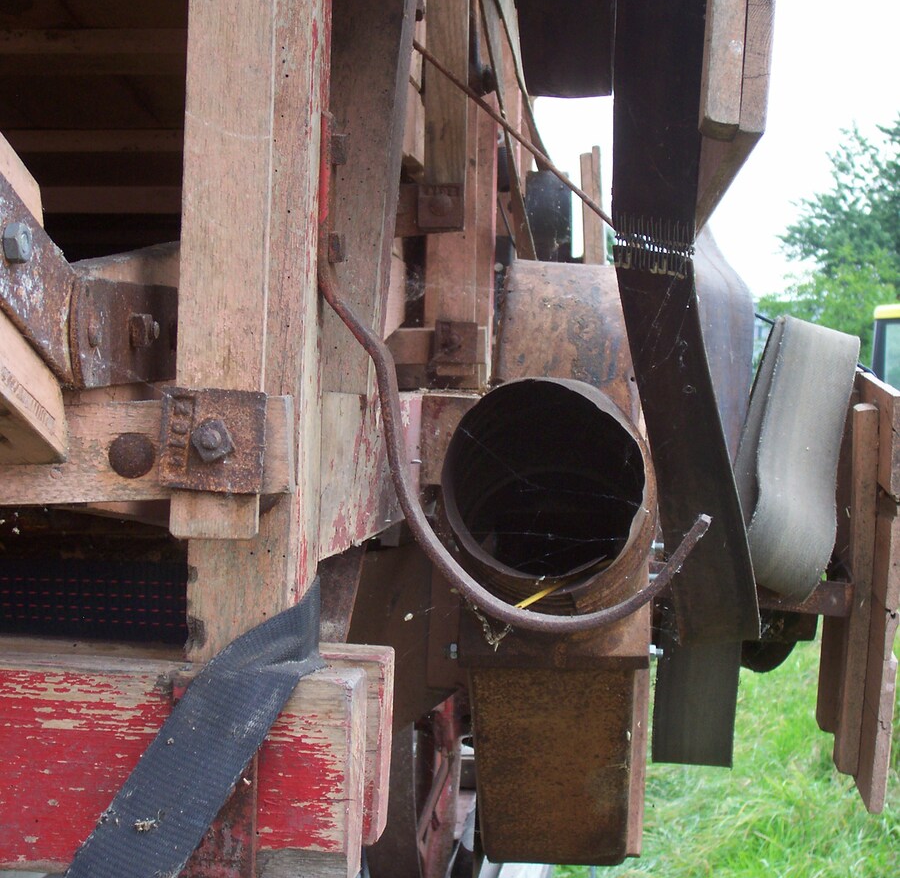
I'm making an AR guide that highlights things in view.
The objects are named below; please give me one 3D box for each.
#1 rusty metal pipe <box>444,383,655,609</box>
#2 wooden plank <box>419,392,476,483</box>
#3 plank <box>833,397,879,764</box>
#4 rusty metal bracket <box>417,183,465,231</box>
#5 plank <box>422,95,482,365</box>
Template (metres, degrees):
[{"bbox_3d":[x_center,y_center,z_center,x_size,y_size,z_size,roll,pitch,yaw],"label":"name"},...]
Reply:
[{"bbox_3d":[0.081,0.065,1.825,0.159,0.159,0.220,3,-17,5],"label":"rusty metal pipe"},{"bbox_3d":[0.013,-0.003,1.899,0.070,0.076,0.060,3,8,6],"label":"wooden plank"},{"bbox_3d":[0.392,0.145,2.180,0.024,0.352,0.045,2,8,0],"label":"plank"},{"bbox_3d":[-0.010,-0.262,2.550,0.052,0.052,0.020,2,8,6],"label":"rusty metal bracket"},{"bbox_3d":[0.002,-0.239,2.620,0.060,0.322,0.035,2,8,6],"label":"plank"}]

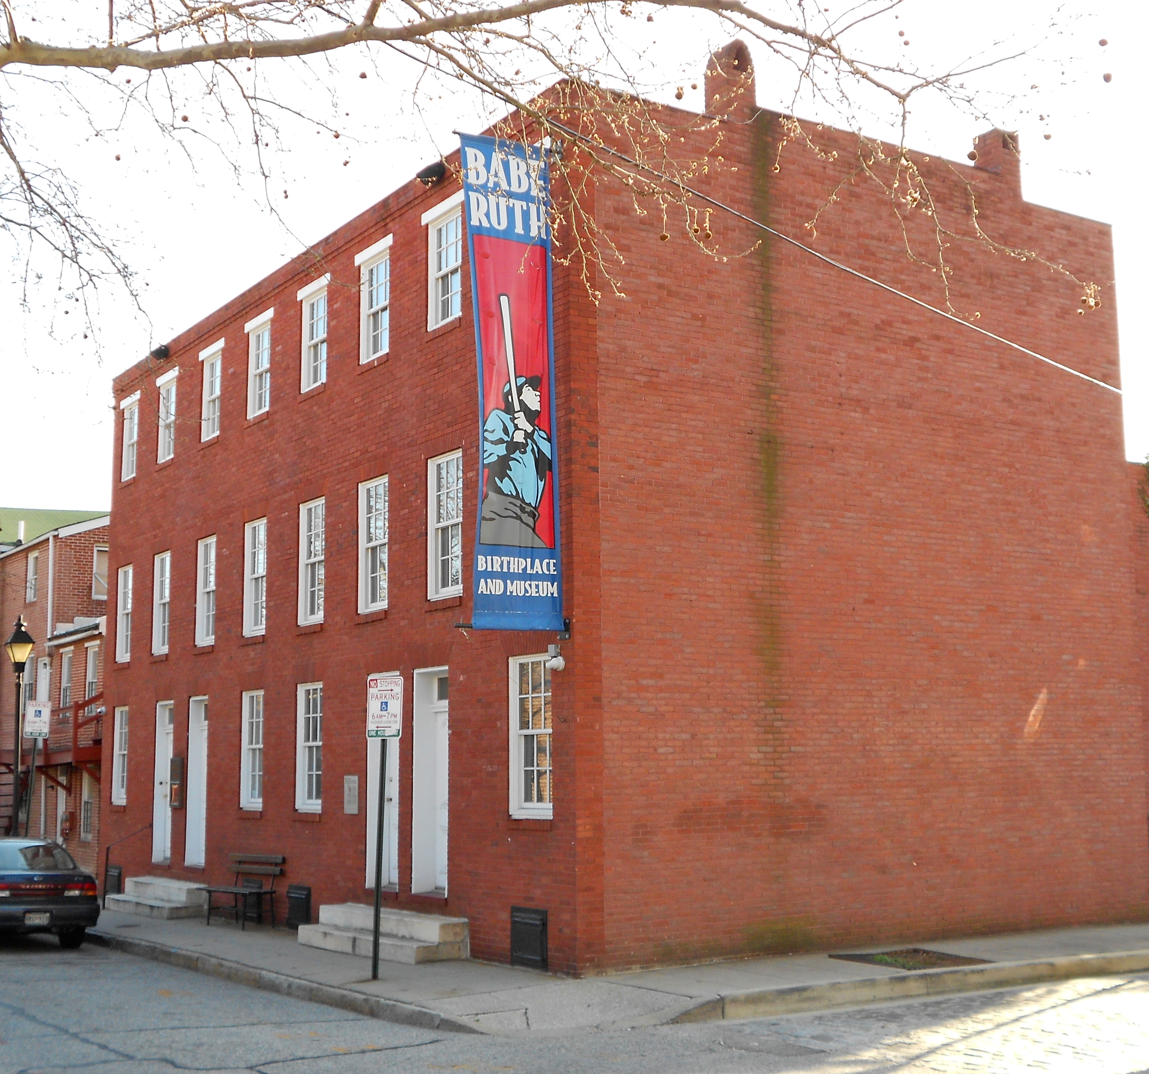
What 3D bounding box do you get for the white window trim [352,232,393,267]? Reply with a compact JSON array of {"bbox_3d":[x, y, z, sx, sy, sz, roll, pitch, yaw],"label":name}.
[{"bbox_3d":[-2.457,-3.551,19.018,0.120,0.125,1.020,5,-11,-34],"label":"white window trim"}]

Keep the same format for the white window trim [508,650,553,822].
[{"bbox_3d":[-0.373,1.959,14.975,0.130,1.595,0.775,5,-10,-34],"label":"white window trim"}]

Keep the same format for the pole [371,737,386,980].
[{"bbox_3d":[-1.838,2.869,14.528,0.060,2.550,0.050,7,-10,-34],"label":"pole"}]

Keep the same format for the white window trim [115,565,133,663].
[{"bbox_3d":[-7.643,1.323,26.198,0.140,1.632,0.705,5,-11,-34],"label":"white window trim"}]

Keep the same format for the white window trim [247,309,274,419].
[{"bbox_3d":[-4.460,-2.426,21.848,0.150,1.460,1.040,5,-11,-34],"label":"white window trim"}]

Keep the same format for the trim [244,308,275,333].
[{"bbox_3d":[-4.554,-3.135,22.216,0.100,0.127,1.019,5,-11,-34],"label":"trim"}]

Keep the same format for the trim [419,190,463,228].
[{"bbox_3d":[-1.512,-3.840,17.866,0.100,0.127,1.004,5,-11,-34],"label":"trim"}]

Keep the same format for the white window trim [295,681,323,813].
[{"bbox_3d":[-3.366,2.712,19.759,0.140,1.635,0.767,5,-11,-34],"label":"white window trim"}]

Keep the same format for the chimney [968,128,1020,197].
[{"bbox_3d":[5.431,-4.769,19.625,0.430,0.770,0.380,5,-11,-34],"label":"chimney"}]

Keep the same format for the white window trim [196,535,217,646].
[{"bbox_3d":[-5.325,0.805,22.401,0.130,1.595,0.755,5,-10,-34],"label":"white window trim"}]

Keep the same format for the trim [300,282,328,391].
[{"bbox_3d":[-3.391,-2.610,20.297,0.150,1.340,0.790,5,-11,-34],"label":"trim"}]

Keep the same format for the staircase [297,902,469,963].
[{"bbox_3d":[-2.149,4.346,16.800,0.660,0.430,2.900,5,-11,-34],"label":"staircase"}]

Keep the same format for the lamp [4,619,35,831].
[{"bbox_3d":[-8.952,3.566,24.584,0.410,4.620,0.410,5,-10,-34],"label":"lamp"}]

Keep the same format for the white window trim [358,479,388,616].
[{"bbox_3d":[-2.362,0.106,18.398,0.150,1.610,0.790,5,-11,-34],"label":"white window trim"}]

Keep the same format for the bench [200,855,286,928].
[{"bbox_3d":[-4.444,4.678,20.216,0.560,0.910,1.740,5,-11,-34],"label":"bench"}]

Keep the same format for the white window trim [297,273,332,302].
[{"bbox_3d":[-3.397,-3.261,19.998,0.080,0.140,0.995,5,-10,-34],"label":"white window trim"}]

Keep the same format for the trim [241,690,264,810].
[{"bbox_3d":[-4.266,2.863,20.578,0.130,1.595,0.750,5,-10,-34],"label":"trim"}]

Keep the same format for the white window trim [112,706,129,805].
[{"bbox_3d":[-7.353,3.577,25.022,0.130,1.595,0.715,5,-10,-34],"label":"white window trim"}]

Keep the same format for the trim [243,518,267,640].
[{"bbox_3d":[-4.456,0.585,21.639,0.140,1.632,0.747,5,-11,-34],"label":"trim"}]

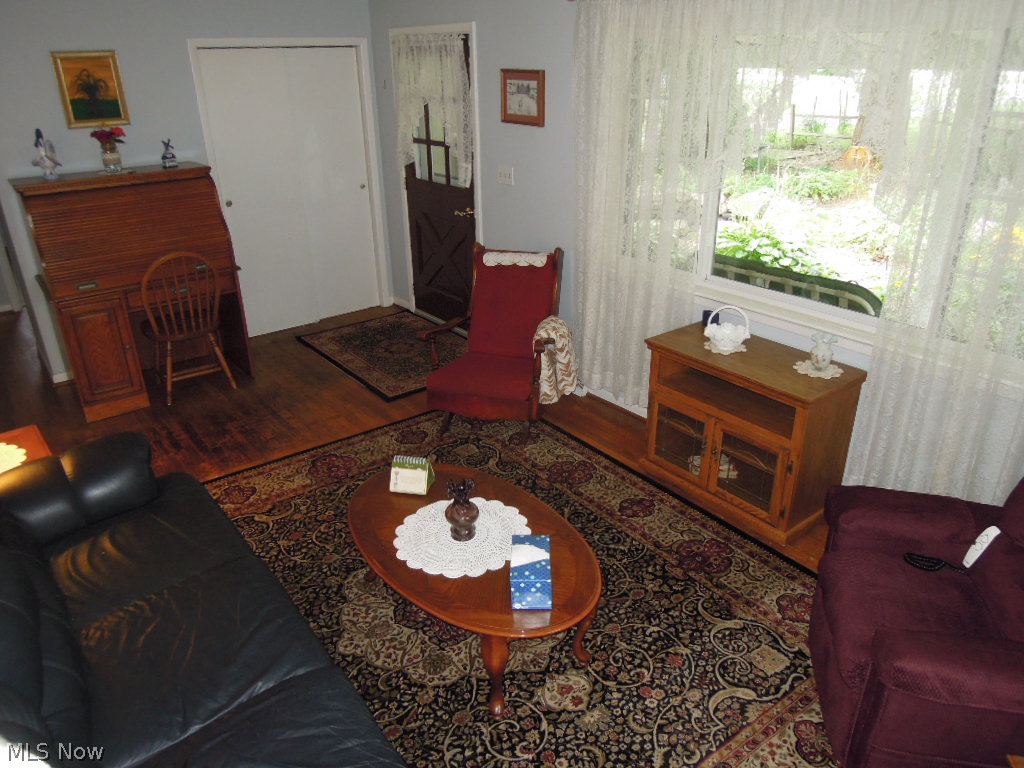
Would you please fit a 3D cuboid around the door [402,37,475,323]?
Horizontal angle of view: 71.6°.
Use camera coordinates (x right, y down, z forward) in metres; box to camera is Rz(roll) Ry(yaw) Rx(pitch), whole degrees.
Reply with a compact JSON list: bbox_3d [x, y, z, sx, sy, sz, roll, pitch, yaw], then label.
[{"bbox_3d":[-0.521,-1.425,5.236,0.060,2.030,0.930,-19,30,-33],"label":"door"}]

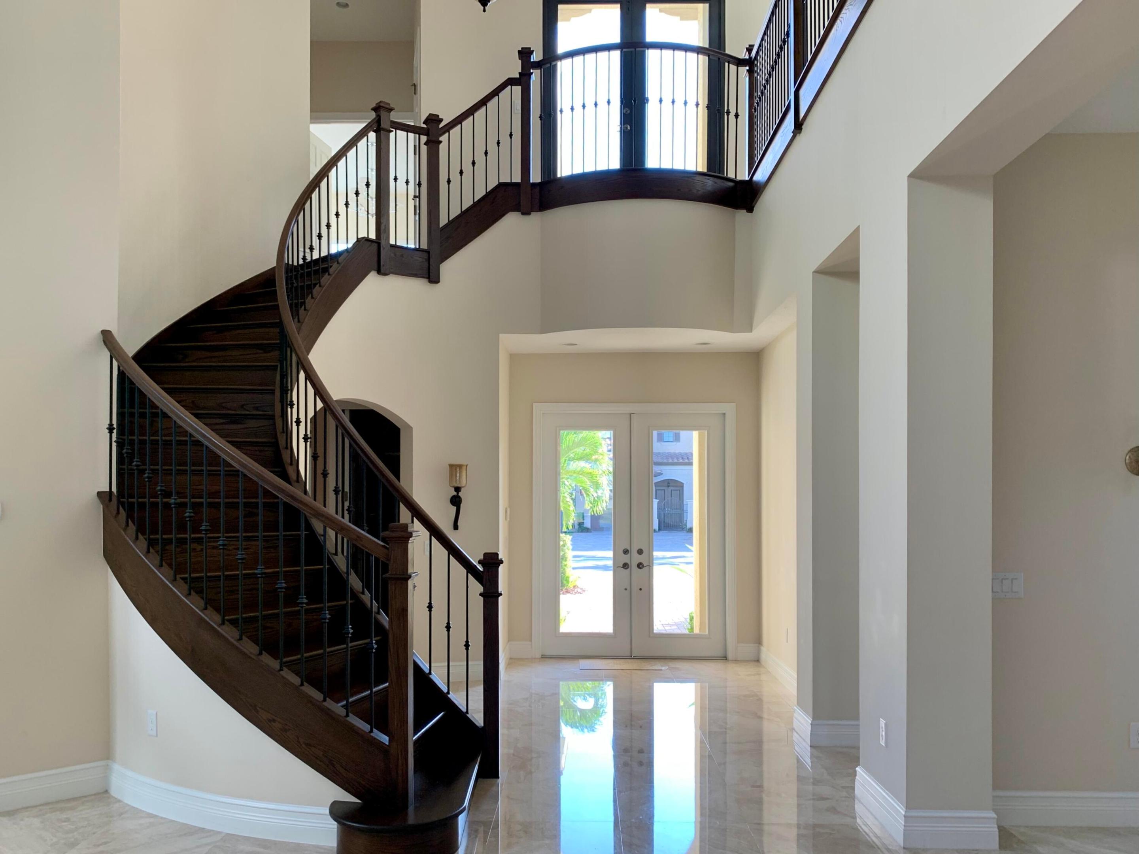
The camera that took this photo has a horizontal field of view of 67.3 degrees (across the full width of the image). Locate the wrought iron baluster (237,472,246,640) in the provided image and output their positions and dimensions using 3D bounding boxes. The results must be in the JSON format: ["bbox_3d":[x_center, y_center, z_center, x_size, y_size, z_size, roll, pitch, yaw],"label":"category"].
[{"bbox_3d":[-1.562,0.612,4.070,0.038,0.800,0.038,0,-3,6],"label":"wrought iron baluster"}]

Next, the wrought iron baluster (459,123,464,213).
[{"bbox_3d":[-0.910,-2.187,7.200,0.030,0.760,0.030,0,-3,-10],"label":"wrought iron baluster"}]

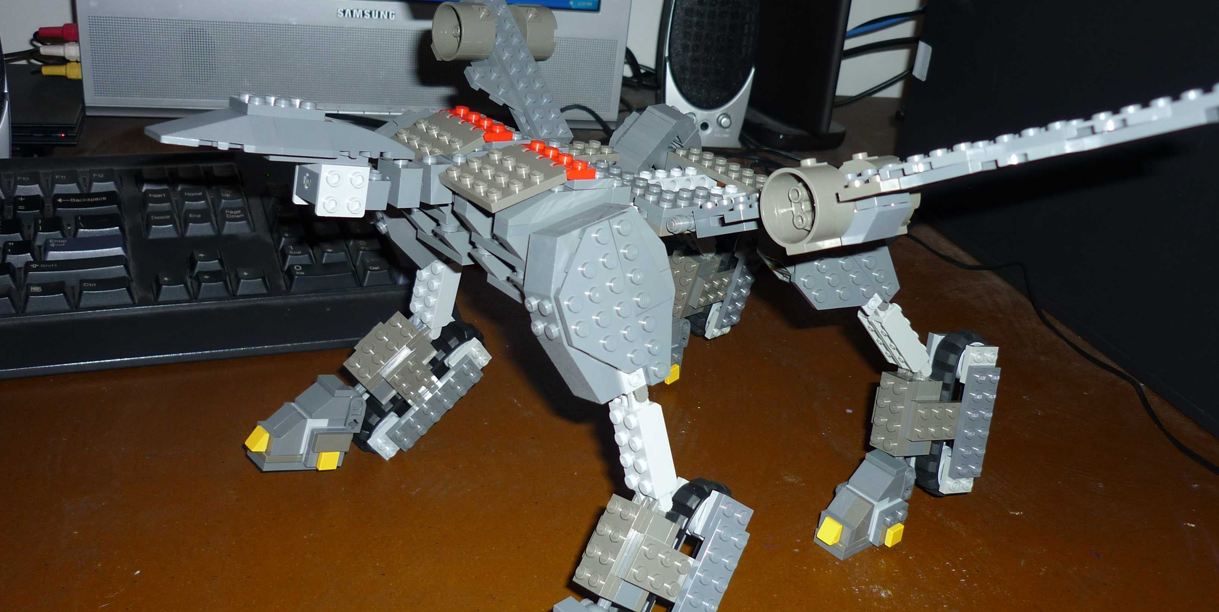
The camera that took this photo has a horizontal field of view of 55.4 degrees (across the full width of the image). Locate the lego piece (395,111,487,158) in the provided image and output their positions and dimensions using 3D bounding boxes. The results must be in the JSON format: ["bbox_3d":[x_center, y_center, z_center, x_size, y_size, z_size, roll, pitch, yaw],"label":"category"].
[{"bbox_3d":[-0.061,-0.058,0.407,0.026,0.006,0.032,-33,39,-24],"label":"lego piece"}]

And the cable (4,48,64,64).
[{"bbox_3d":[-0.456,-0.198,0.920,0.049,0.012,0.018,11,25,11],"label":"cable"}]

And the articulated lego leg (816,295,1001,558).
[{"bbox_3d":[0.128,0.049,0.482,0.080,0.110,0.044,-16,33,-40],"label":"articulated lego leg"}]

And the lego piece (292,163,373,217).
[{"bbox_3d":[-0.085,-0.037,0.358,0.017,0.017,0.018,-1,18,-39],"label":"lego piece"}]

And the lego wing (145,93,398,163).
[{"bbox_3d":[-0.099,-0.054,0.340,0.072,0.013,0.035,-4,21,-42],"label":"lego wing"}]

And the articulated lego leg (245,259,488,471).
[{"bbox_3d":[-0.100,0.023,0.496,0.104,0.101,0.048,-5,27,-22],"label":"articulated lego leg"}]

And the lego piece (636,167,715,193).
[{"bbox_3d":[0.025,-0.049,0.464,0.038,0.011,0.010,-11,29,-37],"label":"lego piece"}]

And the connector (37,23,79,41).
[{"bbox_3d":[-0.429,-0.213,0.905,0.033,0.013,0.013,-1,26,-15],"label":"connector"}]

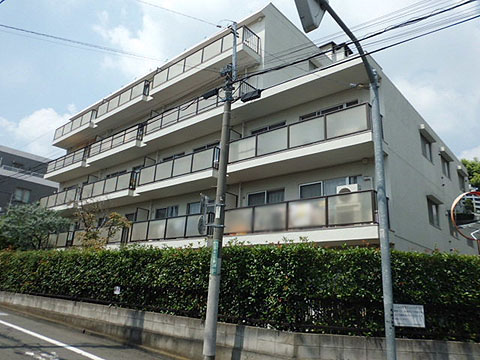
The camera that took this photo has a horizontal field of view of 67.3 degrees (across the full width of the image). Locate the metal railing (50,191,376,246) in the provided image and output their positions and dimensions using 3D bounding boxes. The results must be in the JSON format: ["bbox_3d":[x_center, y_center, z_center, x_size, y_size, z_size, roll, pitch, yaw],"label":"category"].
[{"bbox_3d":[-4.920,2.876,18.096,24.149,1.321,1.255,-11,-22,40],"label":"metal railing"}]

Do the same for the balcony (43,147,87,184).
[{"bbox_3d":[-12.265,-0.946,26.361,5.979,1.321,1.176,-11,-22,40],"label":"balcony"}]

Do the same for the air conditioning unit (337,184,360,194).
[{"bbox_3d":[3.434,0.490,11.354,0.679,0.594,0.280,-11,-22,40],"label":"air conditioning unit"}]

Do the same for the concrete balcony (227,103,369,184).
[{"bbox_3d":[2.149,-1.142,13.033,5.829,1.321,1.260,-11,-22,40],"label":"concrete balcony"}]

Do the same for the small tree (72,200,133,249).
[{"bbox_3d":[-6.824,3.216,17.167,2.200,4.098,2.100,-11,-22,40],"label":"small tree"}]

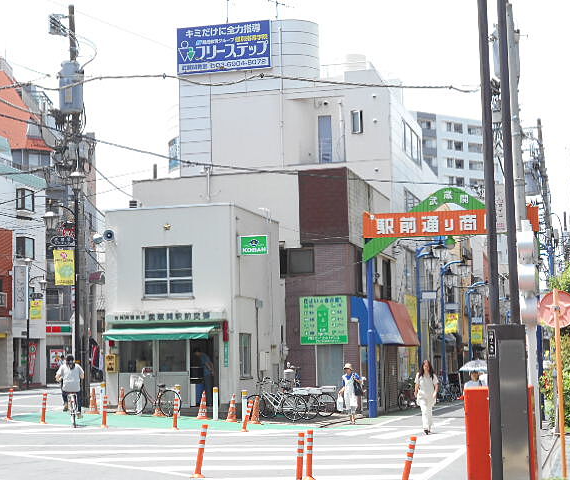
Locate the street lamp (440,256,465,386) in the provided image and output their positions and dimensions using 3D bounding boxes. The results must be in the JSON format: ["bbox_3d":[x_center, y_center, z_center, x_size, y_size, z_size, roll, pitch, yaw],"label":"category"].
[{"bbox_3d":[7.665,3.839,55.164,1.120,5.832,0.600,-3,-6,14],"label":"street lamp"}]

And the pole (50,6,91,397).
[{"bbox_3d":[-6.960,-1.203,39.718,1.100,13.149,0.850,-4,-6,14],"label":"pole"}]

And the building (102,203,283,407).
[{"bbox_3d":[-2.749,2.216,37.401,3.820,5.825,4.900,-3,-6,14],"label":"building"}]

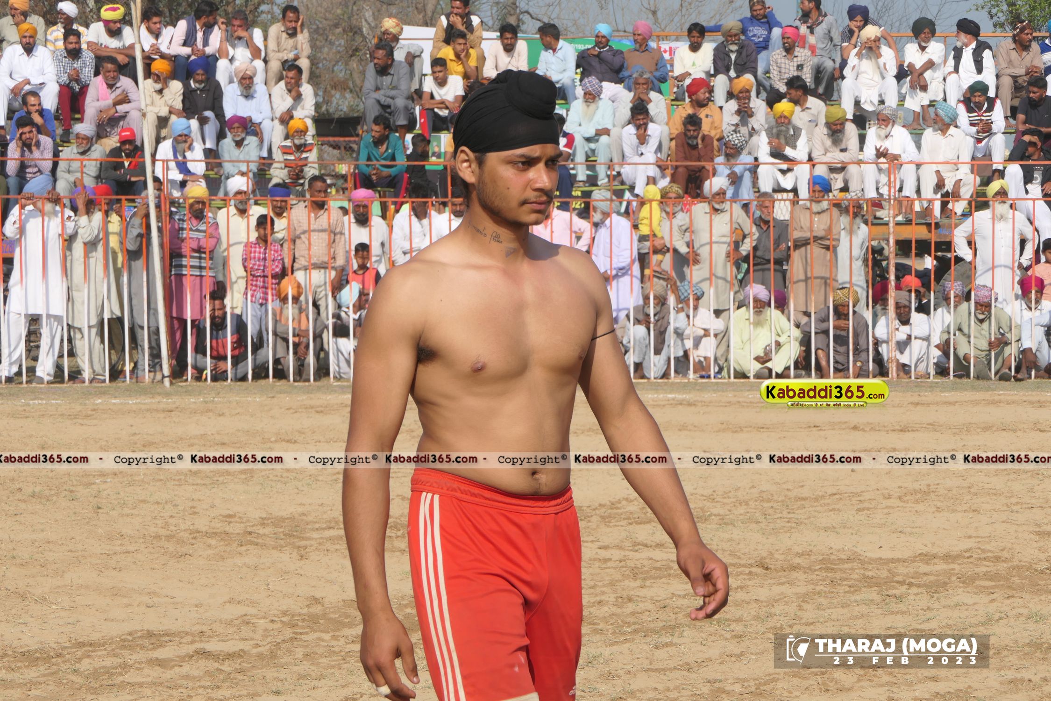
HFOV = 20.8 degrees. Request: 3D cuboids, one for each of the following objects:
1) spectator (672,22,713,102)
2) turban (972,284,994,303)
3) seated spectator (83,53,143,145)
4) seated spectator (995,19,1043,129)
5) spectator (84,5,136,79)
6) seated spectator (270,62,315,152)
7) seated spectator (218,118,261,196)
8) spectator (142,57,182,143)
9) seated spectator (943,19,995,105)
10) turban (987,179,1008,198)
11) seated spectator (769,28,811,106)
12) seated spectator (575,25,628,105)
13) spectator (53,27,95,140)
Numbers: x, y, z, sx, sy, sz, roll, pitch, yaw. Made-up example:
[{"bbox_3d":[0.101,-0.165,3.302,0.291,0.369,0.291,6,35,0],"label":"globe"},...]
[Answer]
[{"bbox_3d":[1.690,-2.810,29.000,0.440,1.024,0.750,0,3,0],"label":"spectator"},{"bbox_3d":[3.891,-0.479,24.250,0.200,0.160,0.240,0,18,5],"label":"turban"},{"bbox_3d":[-3.962,-2.290,27.500,0.560,1.074,0.800,0,3,-6],"label":"seated spectator"},{"bbox_3d":[5.205,-2.909,30.200,0.500,1.153,0.750,-1,3,-14],"label":"seated spectator"},{"bbox_3d":[-4.190,-2.958,28.900,0.530,1.087,0.740,-1,3,-10],"label":"spectator"},{"bbox_3d":[-2.420,-2.464,29.800,0.480,1.061,0.720,0,3,5],"label":"seated spectator"},{"bbox_3d":[-2.741,-1.695,27.400,0.450,1.109,0.740,0,3,-2],"label":"seated spectator"},{"bbox_3d":[-3.481,-2.286,27.500,0.403,1.050,0.750,0,3,-5],"label":"spectator"},{"bbox_3d":[4.526,-2.821,29.200,0.500,1.132,0.740,1,3,16],"label":"seated spectator"},{"bbox_3d":[4.291,-1.471,26.000,0.200,0.179,0.230,-1,3,-18],"label":"turban"},{"bbox_3d":[2.638,-2.713,28.500,0.500,1.039,0.750,0,3,12],"label":"seated spectator"},{"bbox_3d":[0.778,-2.794,29.000,0.549,1.041,0.780,-1,3,-10],"label":"seated spectator"},{"bbox_3d":[-4.602,-2.703,29.100,0.440,1.151,0.740,0,3,2],"label":"spectator"}]

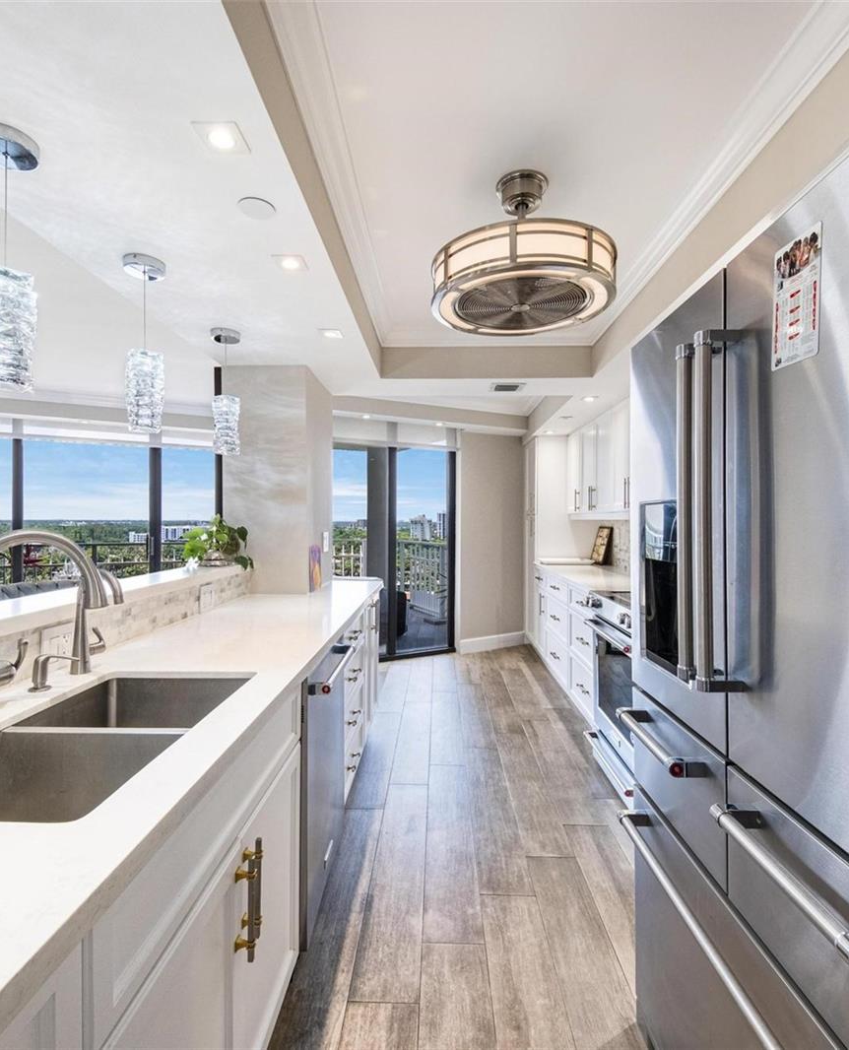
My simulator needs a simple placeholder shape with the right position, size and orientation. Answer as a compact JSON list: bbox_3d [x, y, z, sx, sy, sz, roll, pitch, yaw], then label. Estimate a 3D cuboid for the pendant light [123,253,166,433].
[{"bbox_3d":[-0.931,-0.595,1.750,0.127,0.565,0.127,0,0,2],"label":"pendant light"}]

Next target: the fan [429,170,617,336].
[{"bbox_3d":[0.325,-0.932,1.760,0.600,0.395,0.600,0,0,2],"label":"fan"}]

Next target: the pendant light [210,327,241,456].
[{"bbox_3d":[-0.905,-0.598,2.395,0.127,0.560,0.127,0,0,2],"label":"pendant light"}]

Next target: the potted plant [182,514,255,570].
[{"bbox_3d":[-1.085,0.094,2.770,0.360,0.285,0.280,0,0,2],"label":"potted plant"}]

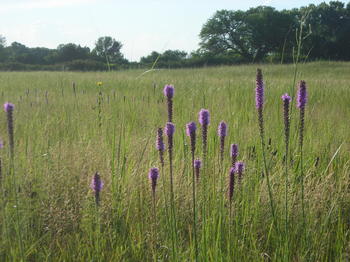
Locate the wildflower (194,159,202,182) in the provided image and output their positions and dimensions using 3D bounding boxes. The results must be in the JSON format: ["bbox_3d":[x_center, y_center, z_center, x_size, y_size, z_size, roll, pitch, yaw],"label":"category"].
[{"bbox_3d":[0.109,0.185,5.500,0.038,0.113,0.037,0,3,0],"label":"wildflower"}]

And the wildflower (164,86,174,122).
[{"bbox_3d":[-0.025,-0.119,5.200,0.047,0.175,0.046,0,3,0],"label":"wildflower"}]

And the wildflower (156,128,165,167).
[{"bbox_3d":[-0.059,0.071,4.900,0.036,0.164,0.035,0,3,0],"label":"wildflower"}]

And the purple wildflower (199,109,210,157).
[{"bbox_3d":[0.128,0.006,5.000,0.048,0.200,0.047,0,3,0],"label":"purple wildflower"}]

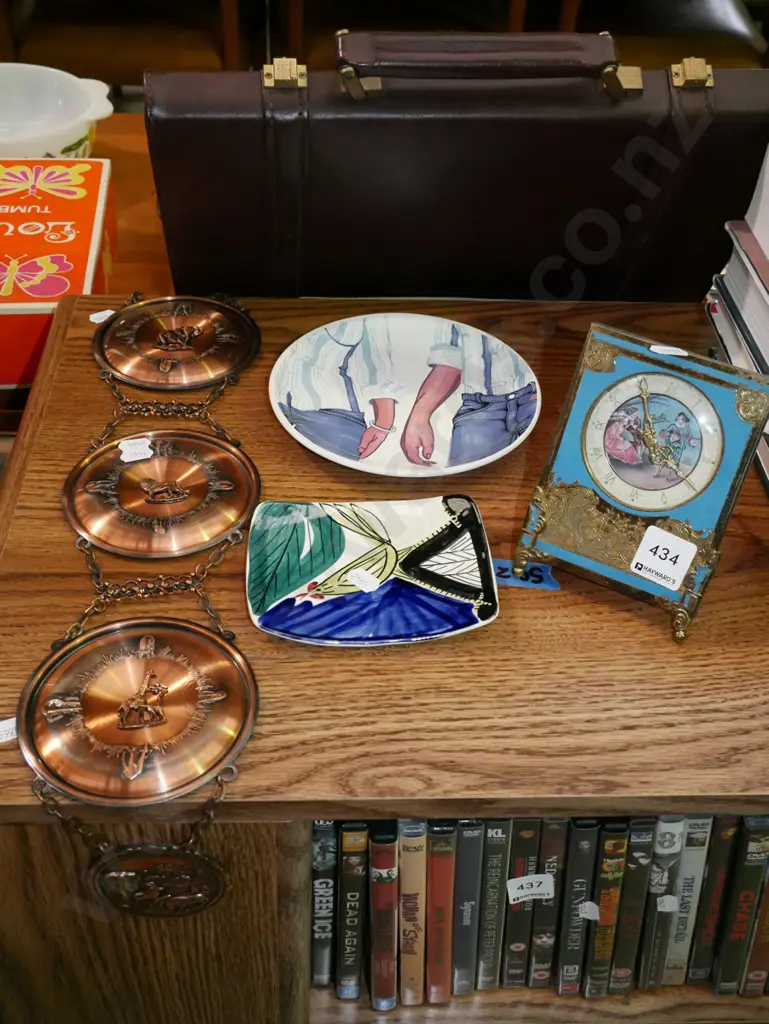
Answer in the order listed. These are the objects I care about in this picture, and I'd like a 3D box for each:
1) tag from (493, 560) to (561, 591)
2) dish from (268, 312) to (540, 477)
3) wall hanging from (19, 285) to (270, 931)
[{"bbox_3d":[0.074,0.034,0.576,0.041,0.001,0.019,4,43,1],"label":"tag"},{"bbox_3d":[0.013,-0.067,0.633,0.159,0.021,0.159,1,43,-4],"label":"dish"},{"bbox_3d":[-0.127,0.015,0.631,0.112,0.092,0.430,-1,43,-5],"label":"wall hanging"}]

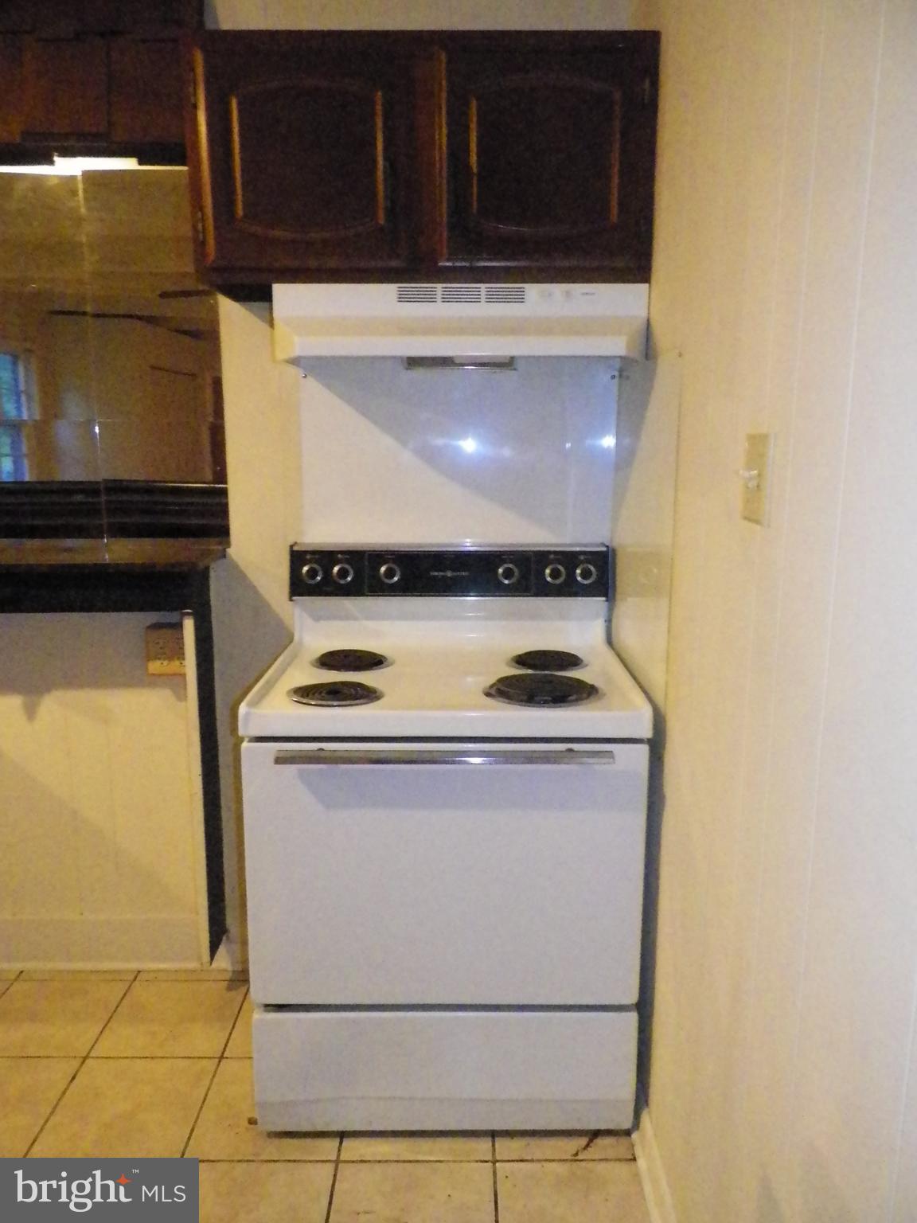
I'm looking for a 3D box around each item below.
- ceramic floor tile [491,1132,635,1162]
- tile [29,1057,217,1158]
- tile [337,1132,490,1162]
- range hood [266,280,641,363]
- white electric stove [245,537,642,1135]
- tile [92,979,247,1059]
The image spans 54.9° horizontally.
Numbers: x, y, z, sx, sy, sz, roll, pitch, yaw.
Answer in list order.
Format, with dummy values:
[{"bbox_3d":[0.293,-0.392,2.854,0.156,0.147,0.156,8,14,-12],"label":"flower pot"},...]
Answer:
[{"bbox_3d":[0.223,1.050,1.874,0.303,0.010,0.303,0,10,0],"label":"ceramic floor tile"},{"bbox_3d":[-0.696,1.050,1.869,0.303,0.010,0.303,0,10,0],"label":"tile"},{"bbox_3d":[-0.083,1.050,1.872,0.303,0.010,0.303,0,10,0],"label":"tile"},{"bbox_3d":[0.005,-0.604,1.898,0.760,0.150,0.433,0,10,0],"label":"range hood"},{"bbox_3d":[-0.025,0.450,1.951,0.762,1.147,0.645,0,10,0],"label":"white electric stove"},{"bbox_3d":[-0.697,0.999,2.171,0.303,0.010,0.303,0,10,0],"label":"tile"}]

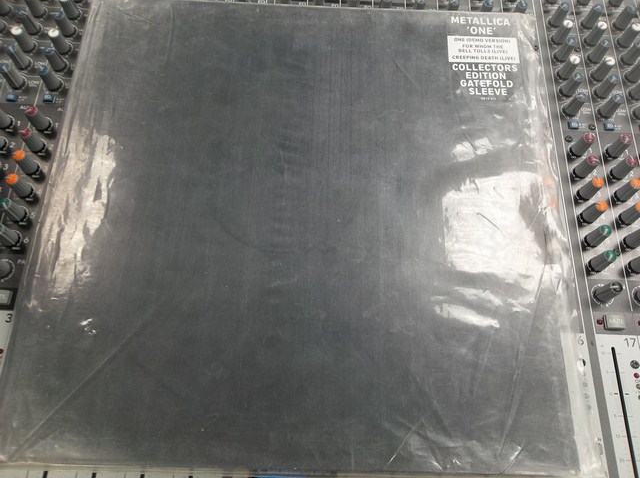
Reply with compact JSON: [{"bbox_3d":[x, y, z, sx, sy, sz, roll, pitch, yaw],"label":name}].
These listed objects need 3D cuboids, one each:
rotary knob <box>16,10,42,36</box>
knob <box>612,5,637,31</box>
[{"bbox_3d":[-0.217,-0.162,0.372,0.011,0.015,0.011,1,69,-2],"label":"rotary knob"},{"bbox_3d":[0.241,-0.174,0.393,0.011,0.016,0.011,27,71,8],"label":"knob"}]

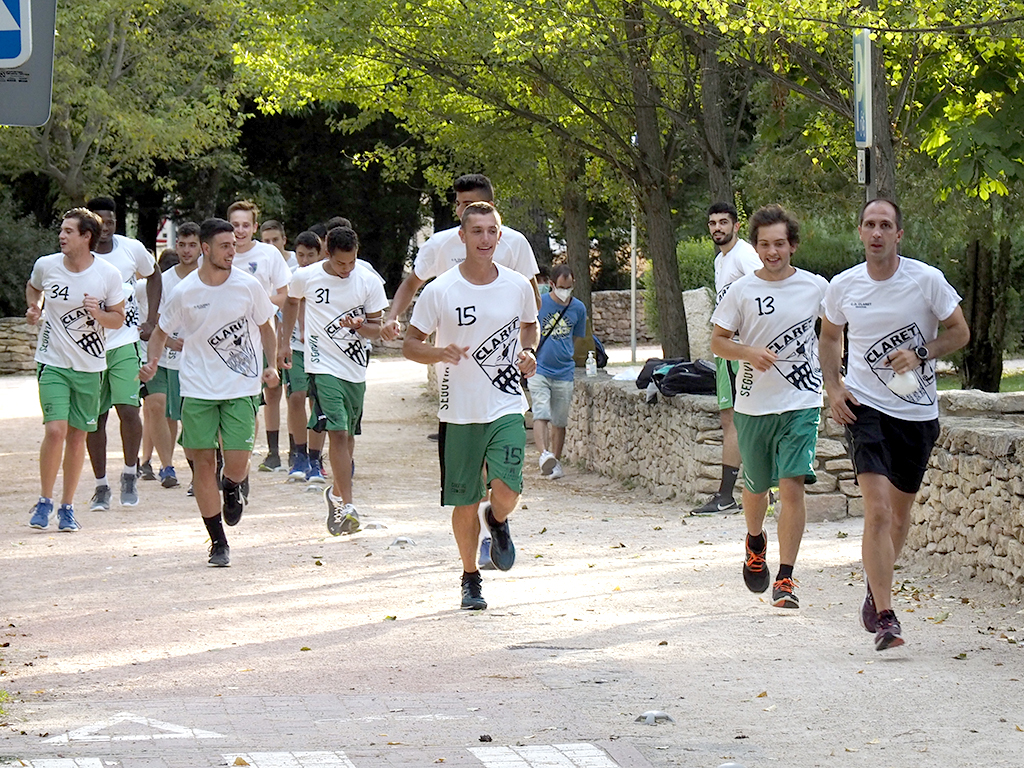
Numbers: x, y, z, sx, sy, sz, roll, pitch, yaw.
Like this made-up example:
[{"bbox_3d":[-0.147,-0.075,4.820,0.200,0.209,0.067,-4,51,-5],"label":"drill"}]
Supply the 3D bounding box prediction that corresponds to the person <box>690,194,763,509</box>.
[{"bbox_3d":[1.269,-0.147,34.200,0.420,1.804,0.500,-1,2,-31],"label":"person"}]

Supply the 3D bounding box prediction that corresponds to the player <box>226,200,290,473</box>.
[{"bbox_3d":[-1.550,-0.183,34.400,0.540,1.768,0.550,0,1,0],"label":"player"}]

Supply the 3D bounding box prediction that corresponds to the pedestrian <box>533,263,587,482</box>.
[{"bbox_3d":[0.332,-0.084,43.200,0.500,1.577,0.500,0,1,12],"label":"pedestrian"}]

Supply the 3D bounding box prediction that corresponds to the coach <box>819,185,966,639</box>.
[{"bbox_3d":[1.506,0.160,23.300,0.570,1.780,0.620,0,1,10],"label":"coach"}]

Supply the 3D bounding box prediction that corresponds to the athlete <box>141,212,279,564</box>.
[{"bbox_3d":[-1.498,0.042,29.300,0.660,1.723,0.620,0,1,-3],"label":"athlete"}]

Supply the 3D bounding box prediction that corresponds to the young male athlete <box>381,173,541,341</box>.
[{"bbox_3d":[-0.250,-0.063,28.700,0.740,1.926,0.620,0,1,-5],"label":"young male athlete"}]

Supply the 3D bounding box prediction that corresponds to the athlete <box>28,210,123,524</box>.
[{"bbox_3d":[-2.413,-0.080,32.700,0.550,1.780,0.520,0,1,3],"label":"athlete"}]

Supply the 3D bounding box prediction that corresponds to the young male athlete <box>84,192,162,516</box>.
[{"bbox_3d":[-2.343,-0.179,34.700,0.570,1.842,0.520,0,1,0],"label":"young male athlete"}]

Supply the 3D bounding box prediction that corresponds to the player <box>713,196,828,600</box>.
[{"bbox_3d":[1.123,0.102,25.700,0.540,1.764,0.600,0,1,-7],"label":"player"}]

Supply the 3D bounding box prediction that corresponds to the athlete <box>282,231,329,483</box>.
[{"bbox_3d":[-1.322,-0.181,39.000,0.480,1.661,0.500,0,1,0],"label":"athlete"}]

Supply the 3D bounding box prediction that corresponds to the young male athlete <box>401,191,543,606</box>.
[{"bbox_3d":[-0.181,0.098,25.800,0.580,1.779,0.620,0,1,-10],"label":"young male athlete"}]

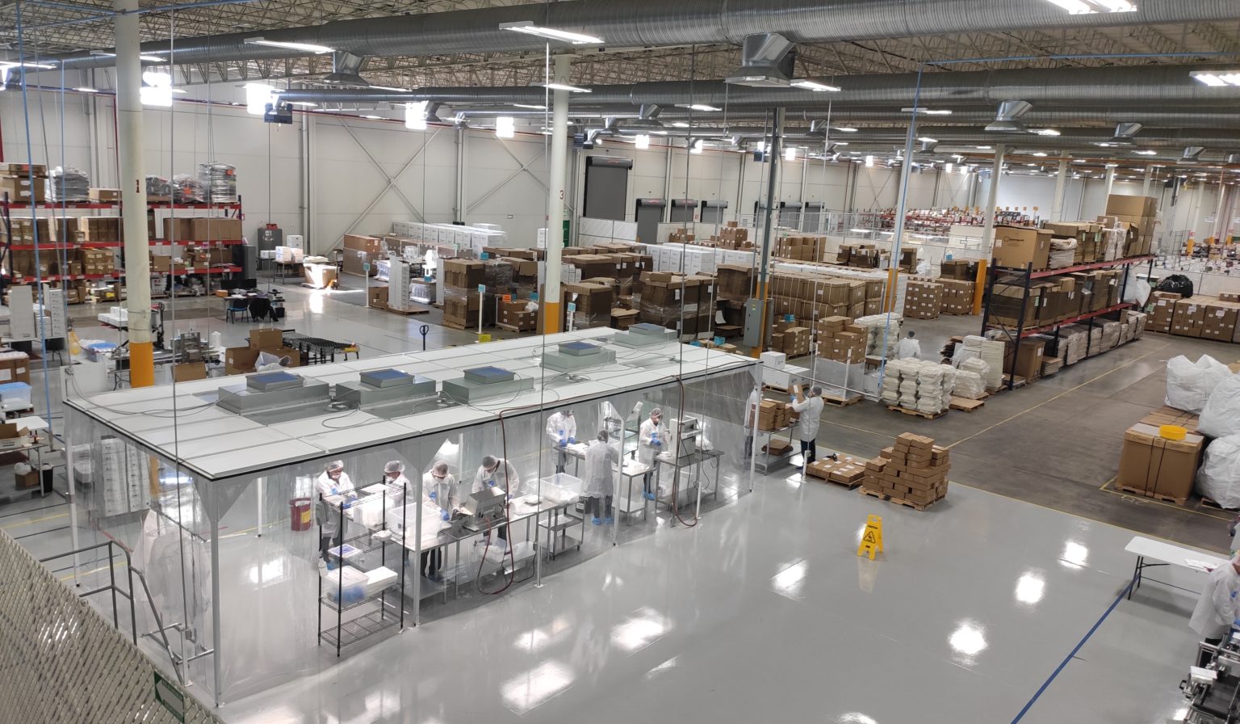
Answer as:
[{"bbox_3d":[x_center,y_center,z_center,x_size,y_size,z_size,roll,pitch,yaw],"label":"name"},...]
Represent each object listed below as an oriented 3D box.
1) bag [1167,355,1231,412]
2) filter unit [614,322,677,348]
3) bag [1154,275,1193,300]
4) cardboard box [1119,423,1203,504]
[{"bbox_3d":[12.619,0.480,20.218,1.080,1.040,1.080,13,15,39],"label":"bag"},{"bbox_3d":[0.470,-0.495,17.103,0.570,0.310,1.180,13,15,39],"label":"filter unit"},{"bbox_3d":[24.951,-3.449,41.893,1.400,0.980,1.200,14,16,39],"label":"bag"},{"bbox_3d":[10.645,1.926,18.330,1.200,1.040,1.020,13,15,39],"label":"cardboard box"}]

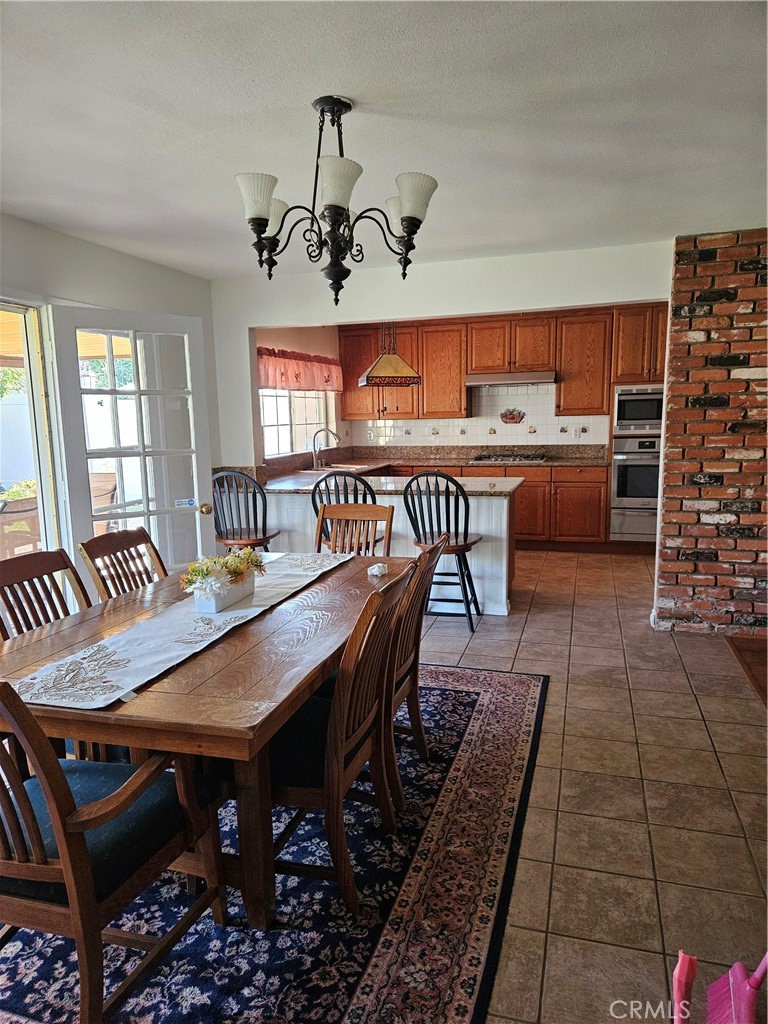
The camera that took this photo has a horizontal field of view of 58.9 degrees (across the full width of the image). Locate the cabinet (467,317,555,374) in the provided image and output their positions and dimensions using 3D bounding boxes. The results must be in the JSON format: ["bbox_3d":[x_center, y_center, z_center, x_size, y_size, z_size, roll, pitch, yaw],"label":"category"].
[{"bbox_3d":[1.383,-1.774,7.322,0.916,0.578,0.335,1,9,17],"label":"cabinet"}]

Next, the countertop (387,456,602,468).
[{"bbox_3d":[1.217,-0.521,7.233,2.231,0.040,0.655,1,9,17],"label":"countertop"}]

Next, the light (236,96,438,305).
[{"bbox_3d":[-0.164,-1.009,2.245,0.660,0.626,0.680,-2,9,-1],"label":"light"}]

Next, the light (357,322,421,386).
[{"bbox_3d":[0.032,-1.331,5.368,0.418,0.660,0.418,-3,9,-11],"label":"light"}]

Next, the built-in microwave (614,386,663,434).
[{"bbox_3d":[2.664,-1.017,6.781,0.687,0.479,0.450,1,9,17],"label":"built-in microwave"}]

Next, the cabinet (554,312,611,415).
[{"bbox_3d":[2.095,-1.536,7.141,0.542,1.040,0.335,1,9,17],"label":"cabinet"}]

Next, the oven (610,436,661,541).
[{"bbox_3d":[2.604,-0.249,6.806,0.617,1.002,0.604,1,9,17],"label":"oven"}]

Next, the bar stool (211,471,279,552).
[{"bbox_3d":[-1.018,0.226,5.162,0.450,1.106,0.520,0,9,7],"label":"bar stool"}]

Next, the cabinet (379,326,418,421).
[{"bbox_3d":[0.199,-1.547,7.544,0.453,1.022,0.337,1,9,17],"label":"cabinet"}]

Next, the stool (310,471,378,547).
[{"bbox_3d":[-0.224,0.247,4.890,0.450,1.106,0.520,1,9,13],"label":"stool"}]

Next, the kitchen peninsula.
[{"bbox_3d":[0.096,0.225,5.596,2.000,0.925,0.953,1,9,17],"label":"kitchen peninsula"}]

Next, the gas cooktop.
[{"bbox_3d":[1.331,-0.554,7.214,0.775,0.072,0.514,1,9,17],"label":"gas cooktop"}]

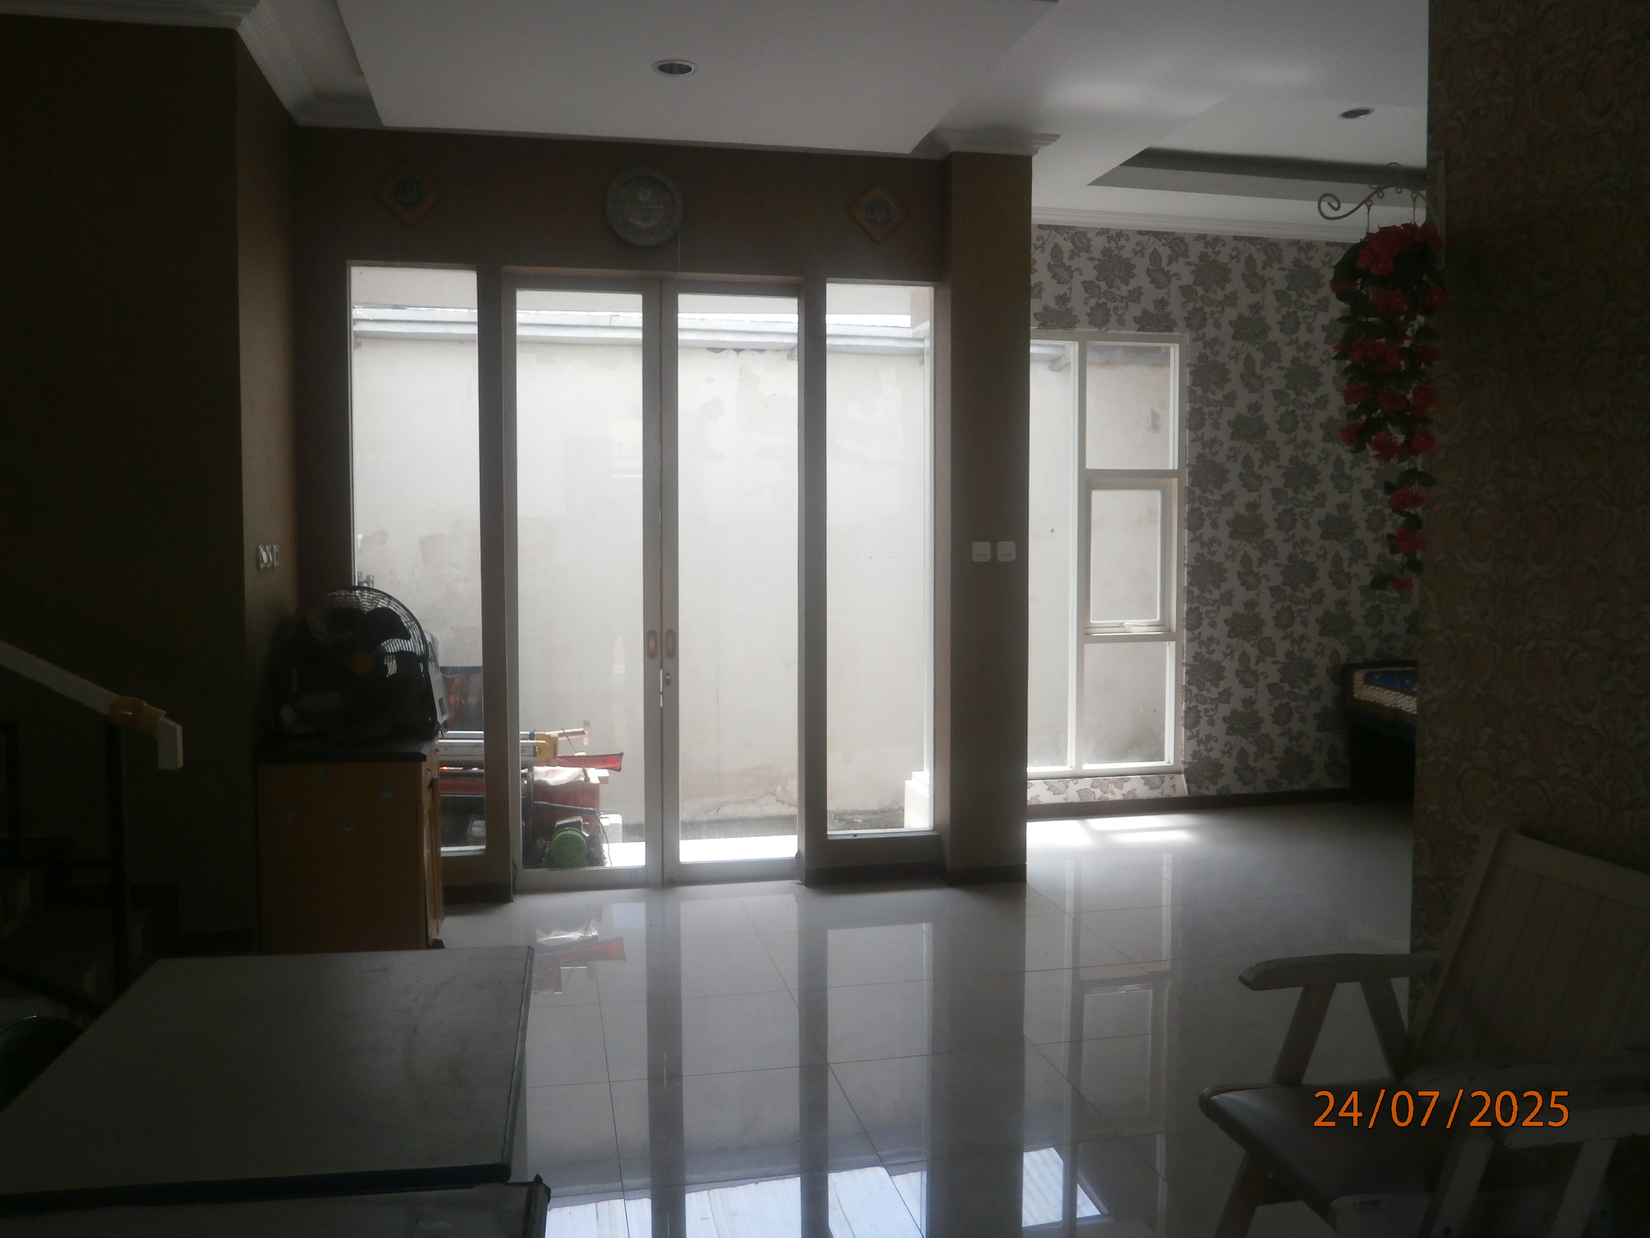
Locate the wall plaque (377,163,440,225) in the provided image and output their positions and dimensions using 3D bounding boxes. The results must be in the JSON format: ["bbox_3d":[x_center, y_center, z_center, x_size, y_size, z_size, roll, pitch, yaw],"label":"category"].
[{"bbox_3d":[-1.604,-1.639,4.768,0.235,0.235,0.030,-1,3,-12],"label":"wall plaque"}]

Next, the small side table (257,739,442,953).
[{"bbox_3d":[-1.626,0.813,4.308,0.520,0.745,0.450,-1,3,-12],"label":"small side table"}]

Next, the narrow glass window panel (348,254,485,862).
[{"bbox_3d":[-1.633,-0.215,4.971,0.500,2.350,0.060,-1,3,-11],"label":"narrow glass window panel"}]

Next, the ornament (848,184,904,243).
[{"bbox_3d":[0.224,-1.694,5.155,0.240,0.240,0.030,-1,3,-12],"label":"ornament"}]

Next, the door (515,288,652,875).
[{"bbox_3d":[-0.993,-0.138,5.141,0.550,2.420,0.060,-1,3,-12],"label":"door"}]

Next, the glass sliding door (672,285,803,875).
[{"bbox_3d":[-0.372,-0.146,5.273,0.540,2.420,0.060,-1,3,-12],"label":"glass sliding door"}]

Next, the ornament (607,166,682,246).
[{"bbox_3d":[-0.717,-1.652,4.952,0.317,0.317,0.045,-1,3,-12],"label":"ornament"}]

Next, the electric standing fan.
[{"bbox_3d":[-1.620,0.163,4.311,0.550,0.550,0.250,-2,3,-29],"label":"electric standing fan"}]

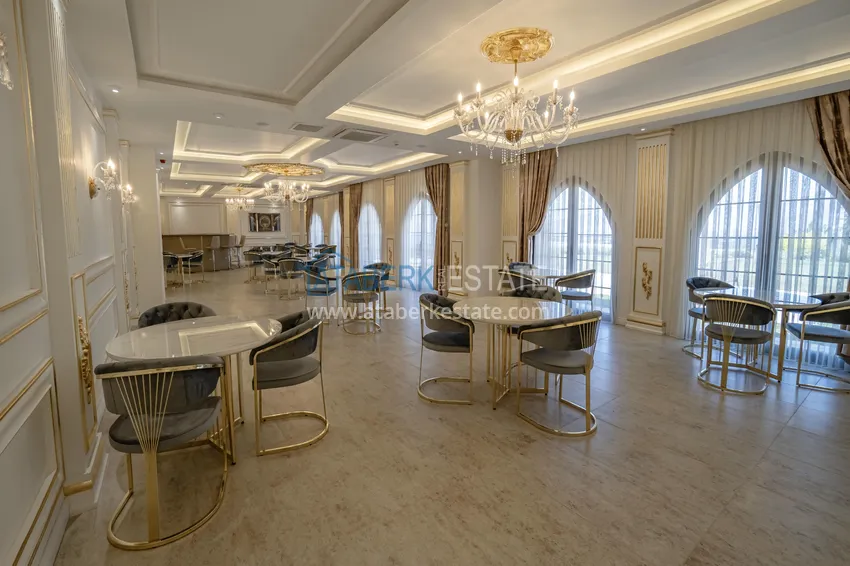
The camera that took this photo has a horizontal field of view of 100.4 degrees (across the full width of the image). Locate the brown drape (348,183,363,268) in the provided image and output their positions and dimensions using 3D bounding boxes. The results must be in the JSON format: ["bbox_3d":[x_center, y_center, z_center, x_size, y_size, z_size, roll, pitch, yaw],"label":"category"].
[{"bbox_3d":[-2.140,-1.614,11.083,0.200,2.800,0.720,-8,11,-41],"label":"brown drape"}]

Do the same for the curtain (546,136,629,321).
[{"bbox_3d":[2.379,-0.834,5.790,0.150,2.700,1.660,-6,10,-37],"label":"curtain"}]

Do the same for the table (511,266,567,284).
[{"bbox_3d":[1.670,0.205,5.215,0.950,0.740,0.950,-6,10,-35],"label":"table"}]

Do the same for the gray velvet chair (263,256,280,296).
[{"bbox_3d":[-3.290,-0.142,7.683,0.510,0.810,0.520,-1,9,-5],"label":"gray velvet chair"}]

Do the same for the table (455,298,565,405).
[{"bbox_3d":[0.810,0.613,3.238,1.130,0.740,1.130,0,9,0],"label":"table"}]

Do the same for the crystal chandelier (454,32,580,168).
[{"bbox_3d":[0.735,-1.468,2.967,0.970,0.940,0.970,0,8,0],"label":"crystal chandelier"}]

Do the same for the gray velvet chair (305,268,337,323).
[{"bbox_3d":[-1.570,0.157,5.329,0.520,0.800,0.520,0,8,-2],"label":"gray velvet chair"}]

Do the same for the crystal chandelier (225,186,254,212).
[{"bbox_3d":[-6.264,-2.808,12.158,0.930,0.890,0.930,-6,10,-37],"label":"crystal chandelier"}]

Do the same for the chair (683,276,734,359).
[{"bbox_3d":[3.240,0.382,4.046,0.510,0.830,0.510,-1,8,-6],"label":"chair"}]

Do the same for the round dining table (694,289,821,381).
[{"bbox_3d":[3.270,0.494,3.593,0.960,0.760,0.960,-6,10,-35],"label":"round dining table"}]

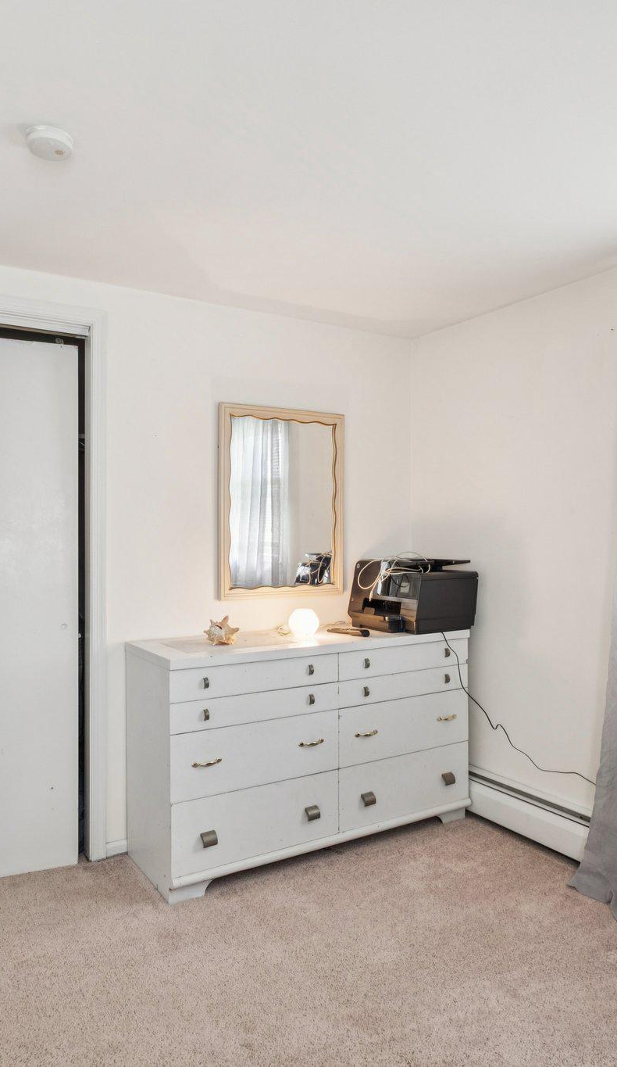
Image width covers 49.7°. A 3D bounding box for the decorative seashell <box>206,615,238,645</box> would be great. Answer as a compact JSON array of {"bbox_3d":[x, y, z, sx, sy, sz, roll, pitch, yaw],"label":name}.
[{"bbox_3d":[-0.354,0.388,2.713,0.129,0.111,0.113,0,0,17],"label":"decorative seashell"}]

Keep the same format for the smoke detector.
[{"bbox_3d":[-0.641,-0.965,1.653,0.114,0.036,0.114,0,0,-31],"label":"smoke detector"}]

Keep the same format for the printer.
[{"bbox_3d":[0.498,0.290,3.161,0.417,0.306,0.427,0,0,-32],"label":"printer"}]

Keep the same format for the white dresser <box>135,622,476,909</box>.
[{"bbox_3d":[0.000,0.860,2.849,1.397,0.833,0.489,0,0,-31],"label":"white dresser"}]

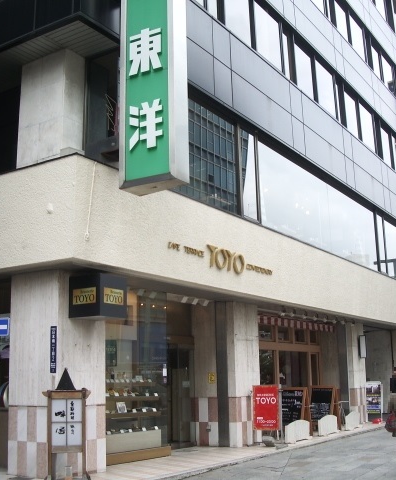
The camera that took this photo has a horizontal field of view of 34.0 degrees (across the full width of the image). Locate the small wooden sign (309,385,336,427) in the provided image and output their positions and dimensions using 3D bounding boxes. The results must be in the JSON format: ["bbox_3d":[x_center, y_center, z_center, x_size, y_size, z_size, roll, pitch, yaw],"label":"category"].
[{"bbox_3d":[3.320,4.439,17.069,0.610,1.150,0.520,-11,-16,36],"label":"small wooden sign"}]

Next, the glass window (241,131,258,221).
[{"bbox_3d":[1.191,-1.499,14.972,0.080,2.140,0.714,-10,-15,32],"label":"glass window"}]

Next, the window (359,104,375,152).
[{"bbox_3d":[5.815,-3.831,22.197,0.100,1.387,1.356,-9,-15,32],"label":"window"}]

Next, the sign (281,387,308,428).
[{"bbox_3d":[2.370,4.270,16.144,0.700,1.220,0.500,-9,-15,32],"label":"sign"}]

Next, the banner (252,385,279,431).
[{"bbox_3d":[1.538,3.812,14.700,0.620,1.000,0.060,-9,-15,32],"label":"banner"}]

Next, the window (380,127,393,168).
[{"bbox_3d":[7.384,-3.630,25.349,0.080,1.413,0.938,-10,-15,32],"label":"window"}]

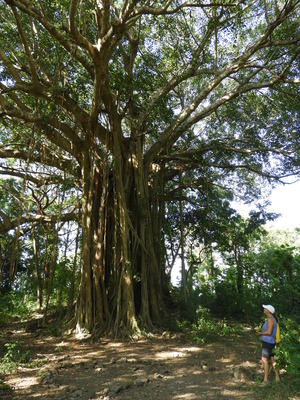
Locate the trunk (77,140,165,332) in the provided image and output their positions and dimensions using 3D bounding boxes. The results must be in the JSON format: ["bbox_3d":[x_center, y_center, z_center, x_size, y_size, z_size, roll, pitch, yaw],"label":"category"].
[{"bbox_3d":[-1.460,1.913,15.906,4.600,10.300,4.300,0,-22,0],"label":"trunk"}]

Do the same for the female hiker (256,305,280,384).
[{"bbox_3d":[2.810,3.366,6.575,0.550,1.640,0.470,-11,-24,25],"label":"female hiker"}]

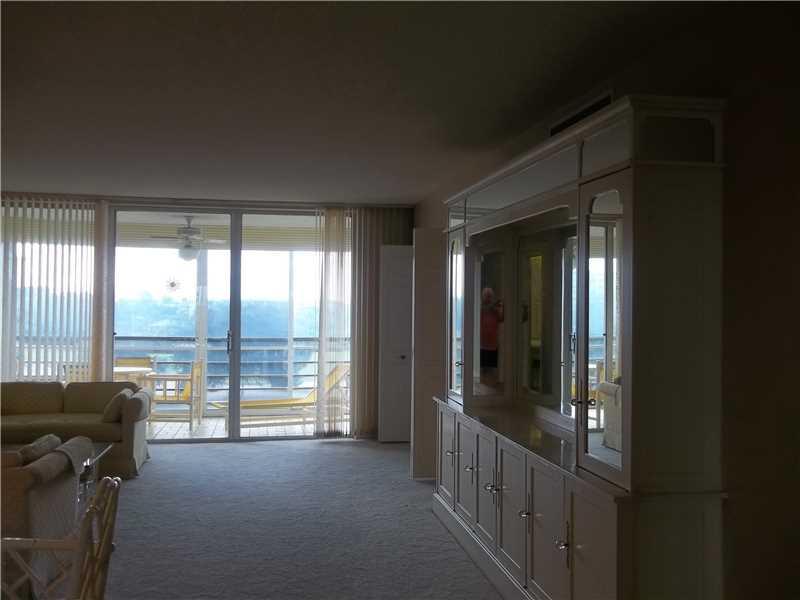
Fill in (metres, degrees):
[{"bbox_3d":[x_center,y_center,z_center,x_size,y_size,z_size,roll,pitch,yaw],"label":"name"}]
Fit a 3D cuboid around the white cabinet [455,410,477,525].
[{"bbox_3d":[0.541,0.974,4.257,0.348,0.581,0.414,1,-1,-11],"label":"white cabinet"}]

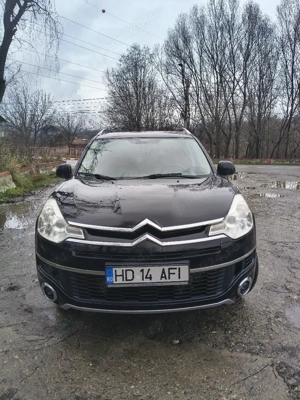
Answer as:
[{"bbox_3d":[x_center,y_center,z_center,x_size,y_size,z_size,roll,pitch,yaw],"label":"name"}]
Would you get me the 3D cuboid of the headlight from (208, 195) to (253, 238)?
[{"bbox_3d":[0.616,0.129,2.230,0.410,0.280,0.500,-1,9,-1],"label":"headlight"}]

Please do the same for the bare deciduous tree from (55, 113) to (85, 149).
[{"bbox_3d":[-8.039,-6.741,30.000,3.200,3.995,3.200,-1,9,-1],"label":"bare deciduous tree"}]

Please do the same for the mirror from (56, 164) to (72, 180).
[{"bbox_3d":[-0.952,-0.323,3.384,0.215,0.175,0.140,-1,9,-1],"label":"mirror"}]

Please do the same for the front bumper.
[{"bbox_3d":[-0.017,0.456,2.160,1.760,0.480,0.540,-1,9,-1],"label":"front bumper"}]

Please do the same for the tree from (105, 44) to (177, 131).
[{"bbox_3d":[-0.949,-9.687,30.000,7.000,11.684,7.000,-1,9,-1],"label":"tree"}]

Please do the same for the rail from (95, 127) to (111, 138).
[{"bbox_3d":[-0.675,-1.008,4.600,0.090,0.130,1.650,-1,9,-1],"label":"rail"}]

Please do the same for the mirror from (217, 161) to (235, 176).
[{"bbox_3d":[0.857,-0.362,3.404,0.215,0.175,0.140,-1,9,-1],"label":"mirror"}]

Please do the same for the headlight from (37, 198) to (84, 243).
[{"bbox_3d":[-0.664,0.157,2.217,0.410,0.280,0.500,-1,9,-1],"label":"headlight"}]

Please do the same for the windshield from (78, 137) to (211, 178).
[{"bbox_3d":[-0.050,-0.453,3.398,1.420,0.150,0.906,-1,39,-1],"label":"windshield"}]

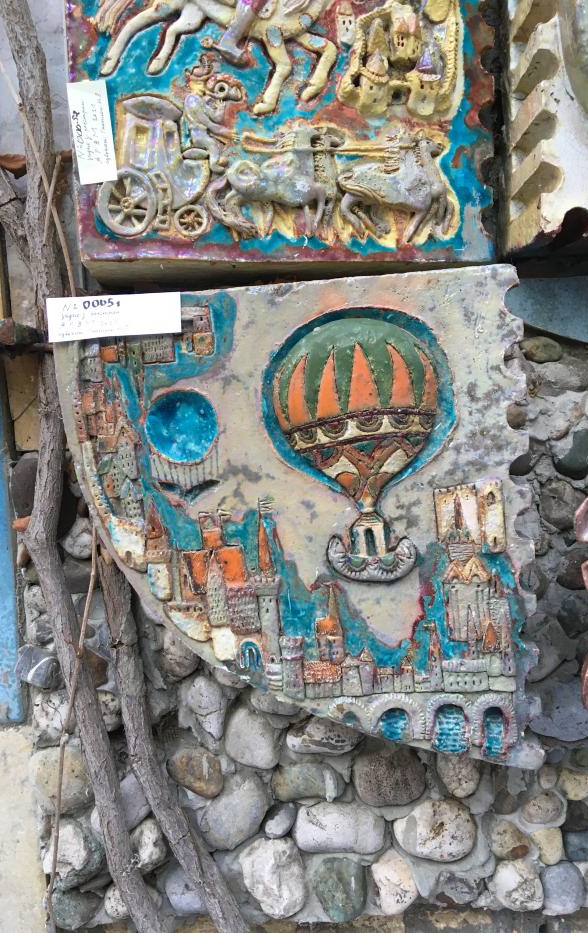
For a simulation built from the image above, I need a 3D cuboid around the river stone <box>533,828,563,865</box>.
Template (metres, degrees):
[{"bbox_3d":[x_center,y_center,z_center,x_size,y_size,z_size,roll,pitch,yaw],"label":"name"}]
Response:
[{"bbox_3d":[0.281,0.421,0.864,0.034,0.040,0.027,-2,5,0],"label":"river stone"}]

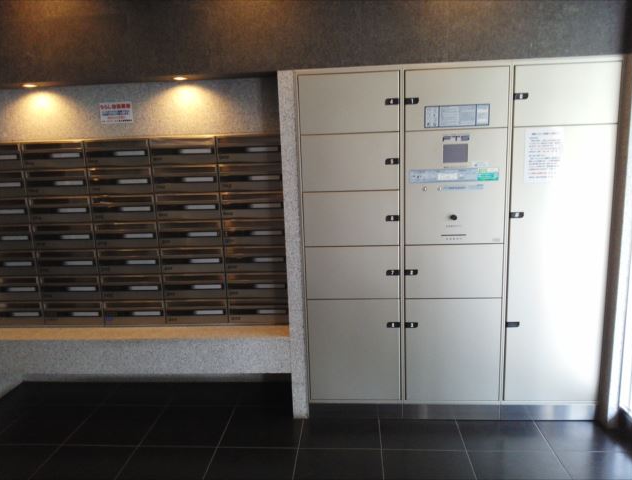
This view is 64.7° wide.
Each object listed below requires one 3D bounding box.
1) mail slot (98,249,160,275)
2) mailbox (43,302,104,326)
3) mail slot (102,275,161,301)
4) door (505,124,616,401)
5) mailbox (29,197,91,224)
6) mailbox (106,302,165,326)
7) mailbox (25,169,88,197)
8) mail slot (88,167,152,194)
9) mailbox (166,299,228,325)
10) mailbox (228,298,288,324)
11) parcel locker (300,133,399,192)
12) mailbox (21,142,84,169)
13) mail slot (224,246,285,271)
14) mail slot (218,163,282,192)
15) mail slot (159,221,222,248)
[{"bbox_3d":[-1.034,0.100,2.942,0.363,0.150,0.280,-1,11,4],"label":"mail slot"},{"bbox_3d":[-1.378,0.408,2.954,0.357,0.146,0.220,-1,11,5],"label":"mailbox"},{"bbox_3d":[-1.043,0.247,2.952,0.364,0.148,0.250,-1,10,4],"label":"mail slot"},{"bbox_3d":[1.186,0.147,2.461,0.469,1.386,0.040,-1,10,4],"label":"door"},{"bbox_3d":[-1.406,-0.186,2.915,0.363,0.150,0.280,-1,11,4],"label":"mailbox"},{"bbox_3d":[-1.043,0.398,3.009,0.361,0.122,0.250,-1,11,4],"label":"mailbox"},{"bbox_3d":[-1.404,-0.320,2.818,0.357,0.146,0.220,-1,11,5],"label":"mailbox"},{"bbox_3d":[-1.062,-0.338,2.848,0.364,0.148,0.250,-1,10,4],"label":"mail slot"},{"bbox_3d":[-0.661,0.386,2.969,0.363,0.150,0.280,-1,11,4],"label":"mailbox"},{"bbox_3d":[-0.301,0.386,2.868,0.357,0.146,0.220,-1,11,5],"label":"mailbox"},{"bbox_3d":[0.183,-0.415,2.635,0.472,0.279,0.450,-1,11,4],"label":"parcel locker"},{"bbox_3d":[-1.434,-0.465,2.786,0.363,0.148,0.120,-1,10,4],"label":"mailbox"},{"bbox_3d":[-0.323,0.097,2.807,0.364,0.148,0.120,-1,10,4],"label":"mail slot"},{"bbox_3d":[-0.326,-0.357,2.803,0.363,0.150,0.280,-1,11,4],"label":"mail slot"},{"bbox_3d":[-0.676,-0.043,2.815,0.357,0.146,0.220,-1,11,5],"label":"mail slot"}]

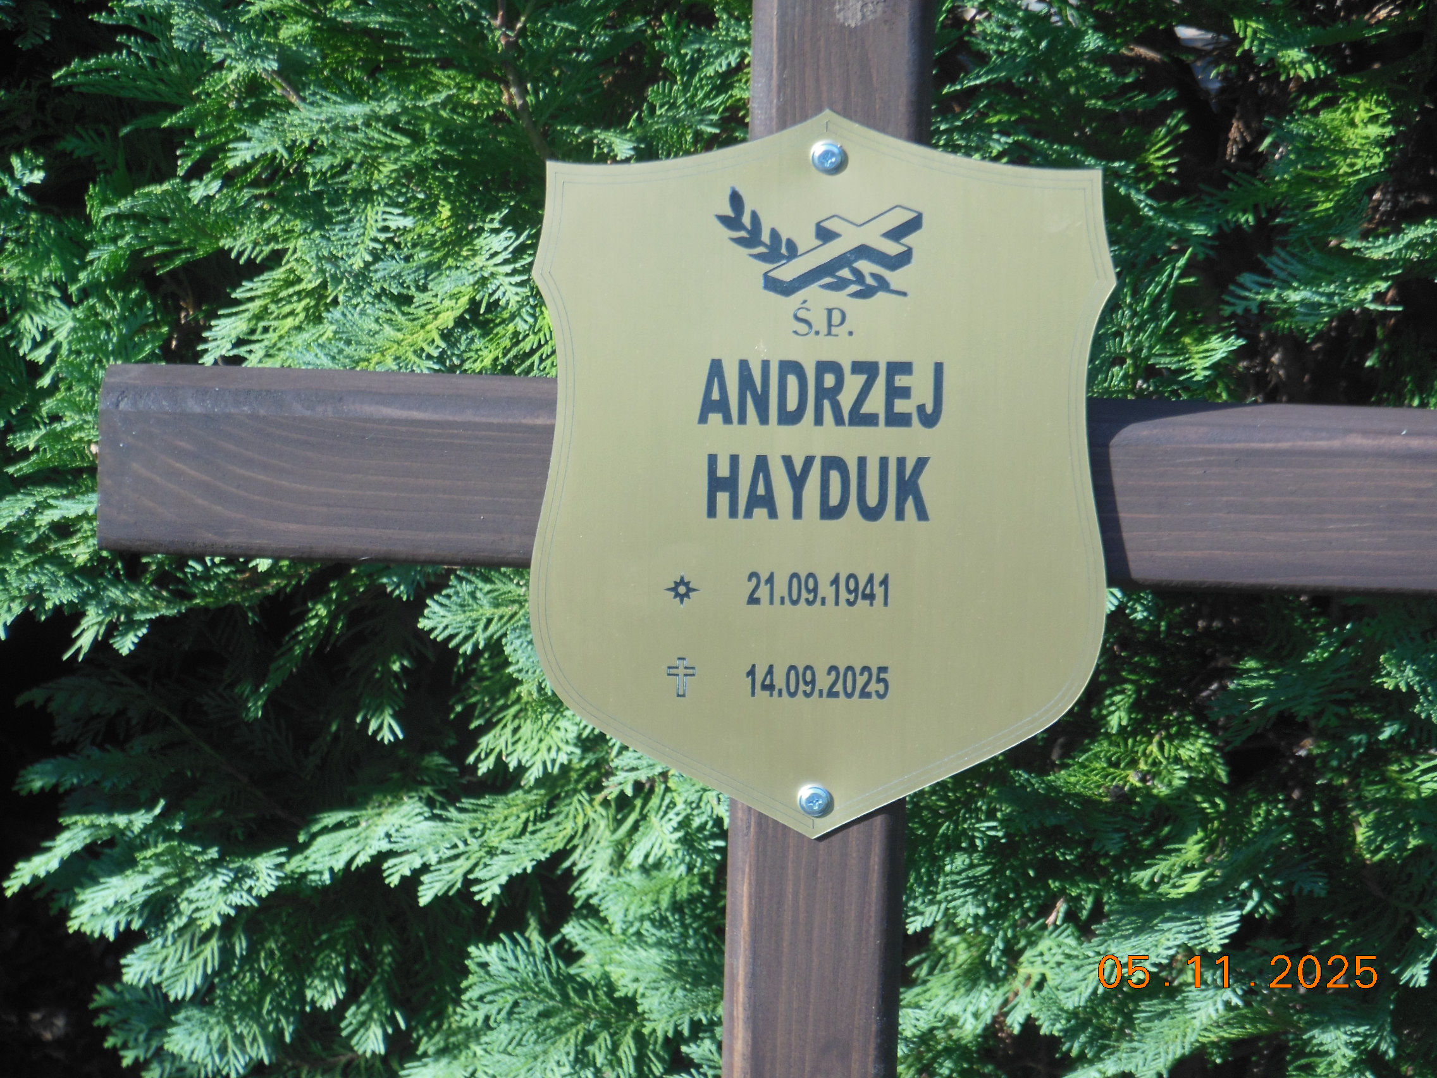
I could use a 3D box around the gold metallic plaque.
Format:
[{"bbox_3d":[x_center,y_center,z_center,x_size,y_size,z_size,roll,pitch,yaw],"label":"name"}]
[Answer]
[{"bbox_3d":[0.035,-0.022,3.110,0.200,0.252,0.003,1,11,0],"label":"gold metallic plaque"}]

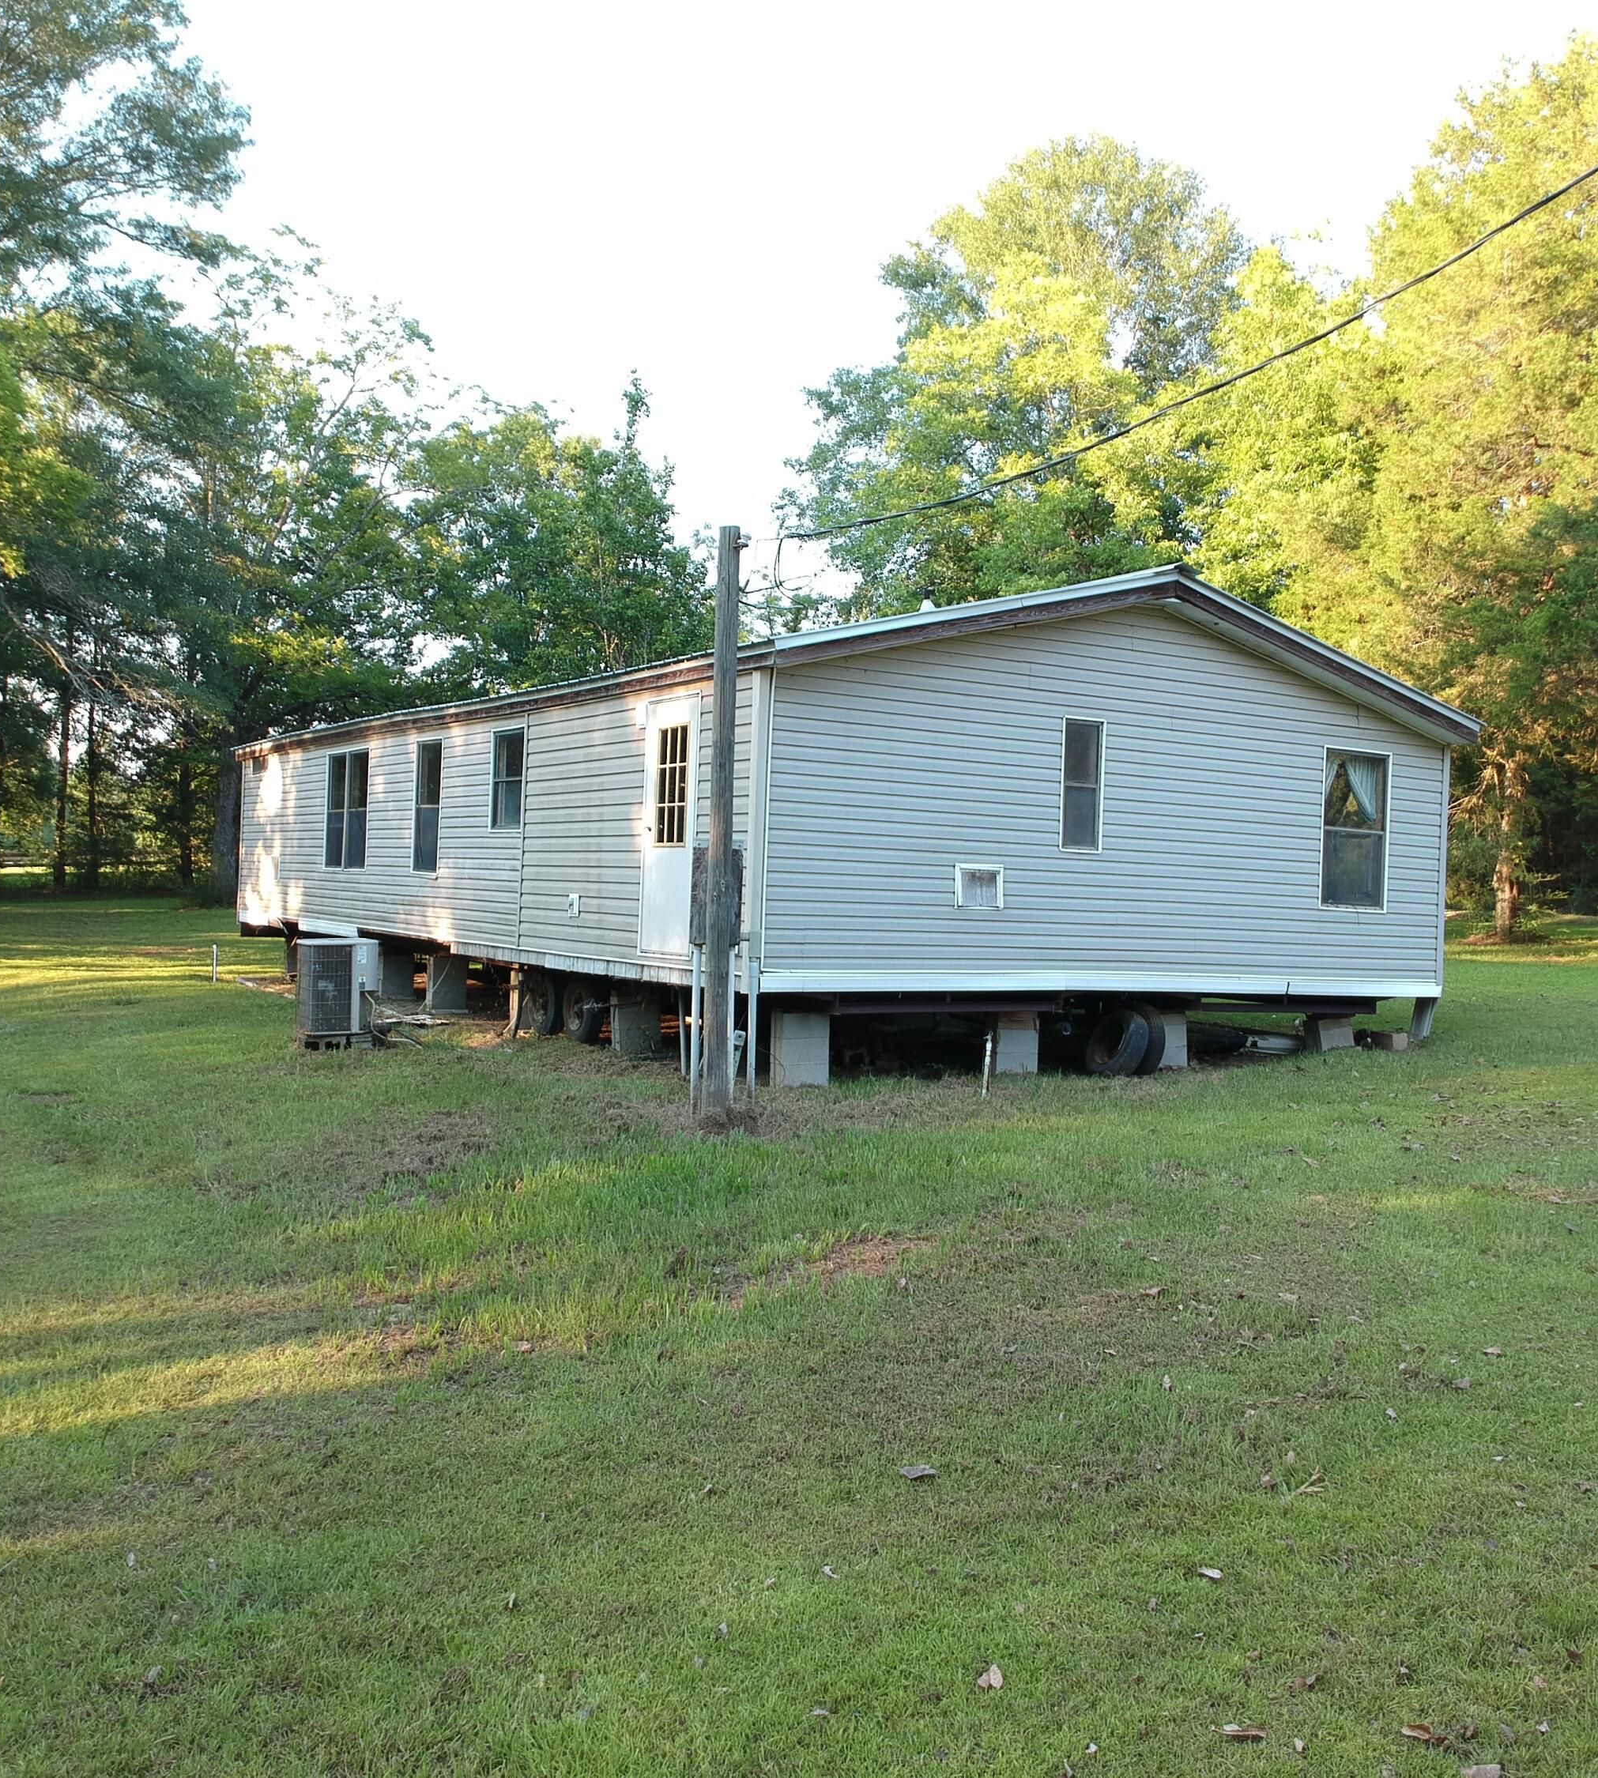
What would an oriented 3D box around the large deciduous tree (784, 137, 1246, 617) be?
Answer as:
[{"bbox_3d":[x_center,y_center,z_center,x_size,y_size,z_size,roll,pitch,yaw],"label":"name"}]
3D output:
[{"bbox_3d":[4.904,-8.026,40.000,10.800,19.140,10.500,2,0,0],"label":"large deciduous tree"}]

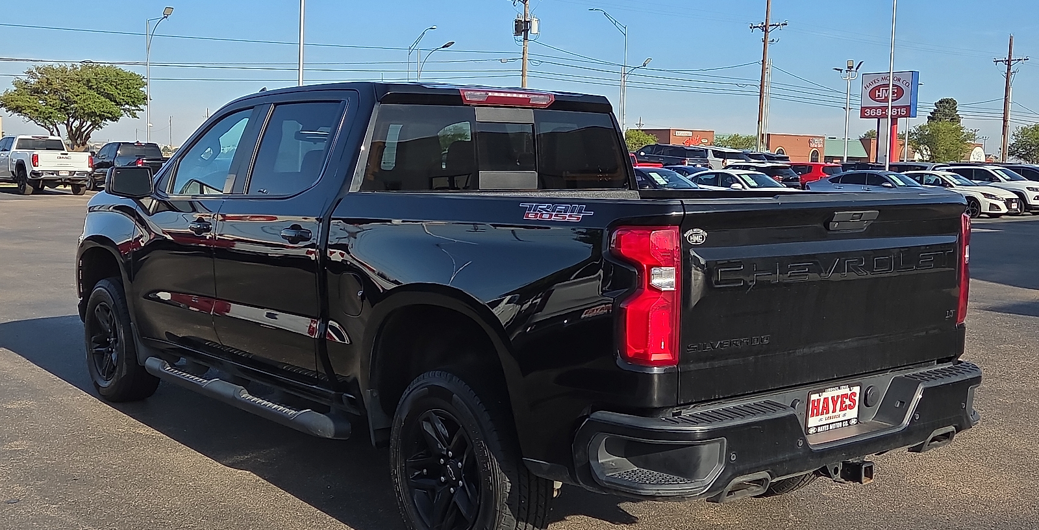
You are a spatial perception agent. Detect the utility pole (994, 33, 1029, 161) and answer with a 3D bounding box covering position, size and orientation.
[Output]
[{"bbox_3d":[34.378,-10.573,78.226,0.400,11.113,2.500,-3,6,-37],"label":"utility pole"}]

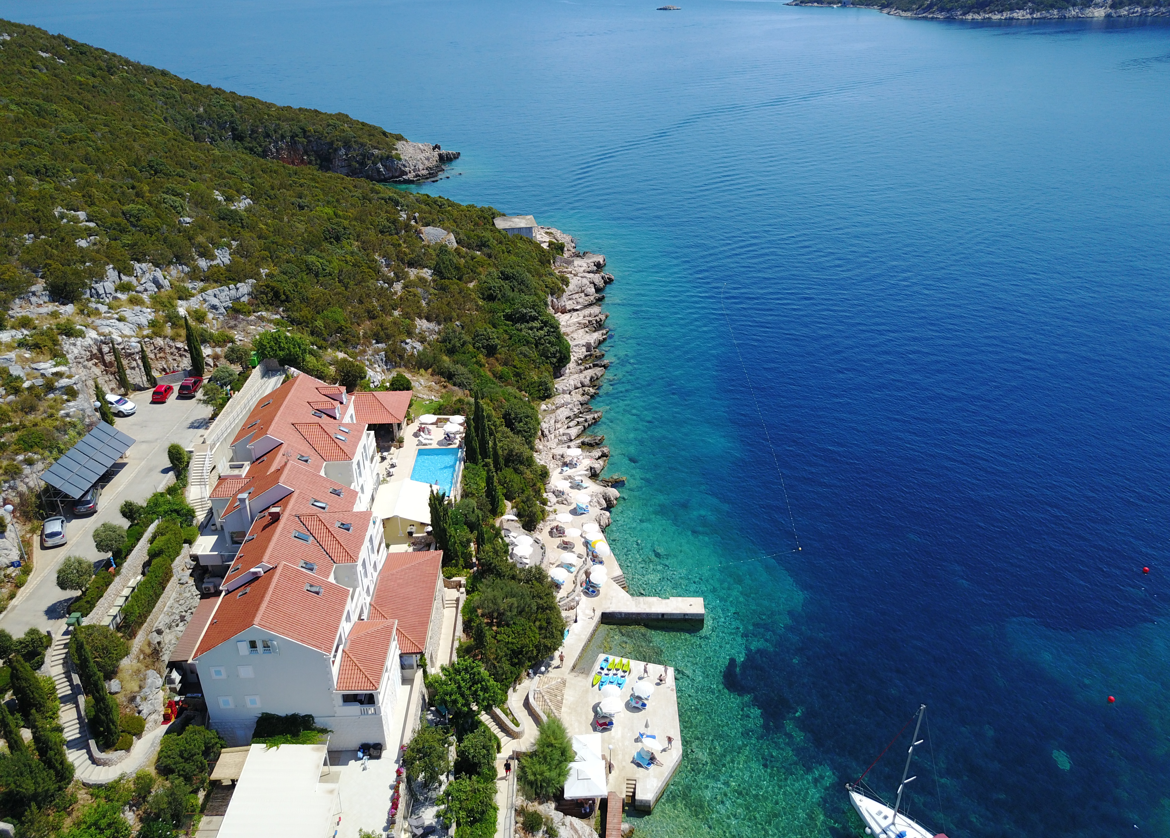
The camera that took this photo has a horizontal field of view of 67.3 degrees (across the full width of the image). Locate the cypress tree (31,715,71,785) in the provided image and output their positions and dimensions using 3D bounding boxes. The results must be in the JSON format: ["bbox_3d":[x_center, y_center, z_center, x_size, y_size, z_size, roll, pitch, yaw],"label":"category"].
[{"bbox_3d":[-35.358,21.762,57.799,1.800,6.449,1.800,0,27,0],"label":"cypress tree"}]

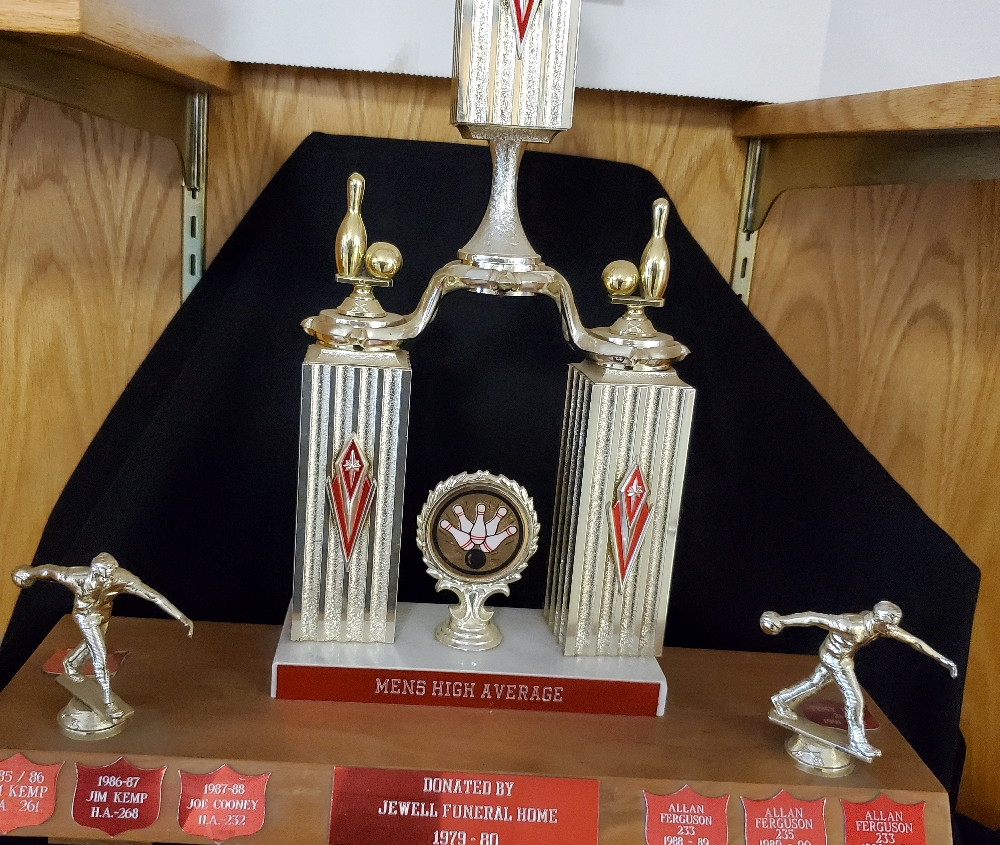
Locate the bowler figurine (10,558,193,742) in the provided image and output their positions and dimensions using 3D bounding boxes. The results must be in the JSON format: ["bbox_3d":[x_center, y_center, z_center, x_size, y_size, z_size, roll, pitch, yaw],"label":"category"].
[{"bbox_3d":[-0.176,0.096,0.439,0.051,0.088,0.077,-8,19,-44],"label":"bowler figurine"}]

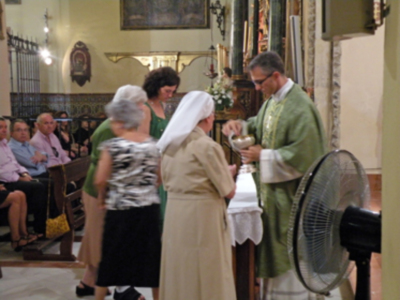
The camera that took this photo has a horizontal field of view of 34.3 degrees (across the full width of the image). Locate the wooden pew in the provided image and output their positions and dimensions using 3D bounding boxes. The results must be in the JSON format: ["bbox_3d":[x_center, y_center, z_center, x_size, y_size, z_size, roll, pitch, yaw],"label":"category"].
[{"bbox_3d":[-1.240,0.502,7.069,0.511,0.864,2.200,0,5,8],"label":"wooden pew"}]

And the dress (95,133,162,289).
[{"bbox_3d":[-0.486,0.415,4.400,0.430,1.000,0.300,-2,5,-20],"label":"dress"}]

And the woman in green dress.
[{"bbox_3d":[-0.319,0.234,5.037,0.320,1.720,0.440,3,5,32],"label":"woman in green dress"}]

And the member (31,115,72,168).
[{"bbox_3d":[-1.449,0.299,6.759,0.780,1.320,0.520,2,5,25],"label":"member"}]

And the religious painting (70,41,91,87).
[{"bbox_3d":[-1.994,-1.444,10.800,0.340,0.760,0.070,0,5,8],"label":"religious painting"}]

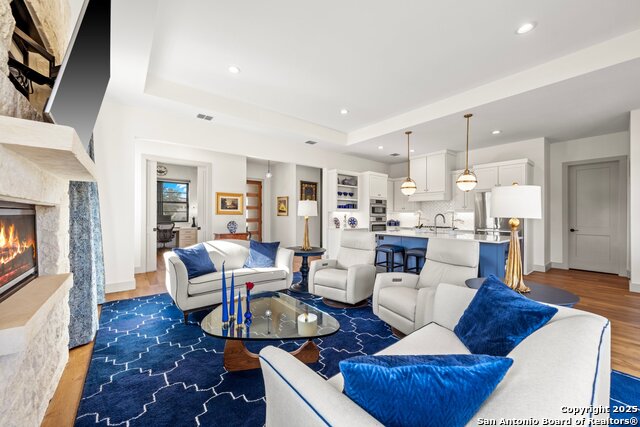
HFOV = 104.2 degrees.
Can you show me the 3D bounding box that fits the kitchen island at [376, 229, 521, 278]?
[{"bbox_3d":[2.323,0.862,4.851,1.080,0.915,2.360,0,0,-38],"label":"kitchen island"}]

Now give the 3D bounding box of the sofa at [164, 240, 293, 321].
[{"bbox_3d":[-1.287,0.870,3.697,1.660,0.880,0.920,0,0,-38],"label":"sofa"}]

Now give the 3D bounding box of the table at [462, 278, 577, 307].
[{"bbox_3d":[1.632,0.975,2.076,0.720,0.680,0.720,0,0,-38],"label":"table"}]

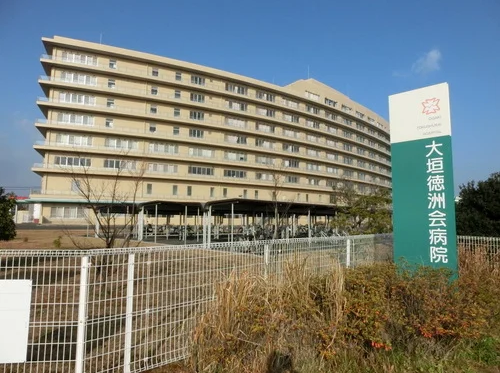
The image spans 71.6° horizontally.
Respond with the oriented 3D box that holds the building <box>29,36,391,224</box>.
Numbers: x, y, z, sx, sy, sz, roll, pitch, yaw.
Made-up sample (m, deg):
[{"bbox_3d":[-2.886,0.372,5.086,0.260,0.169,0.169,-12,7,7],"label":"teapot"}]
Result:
[{"bbox_3d":[5.211,-7.899,93.667,109.000,36.500,25.000,5,-7,-37],"label":"building"}]

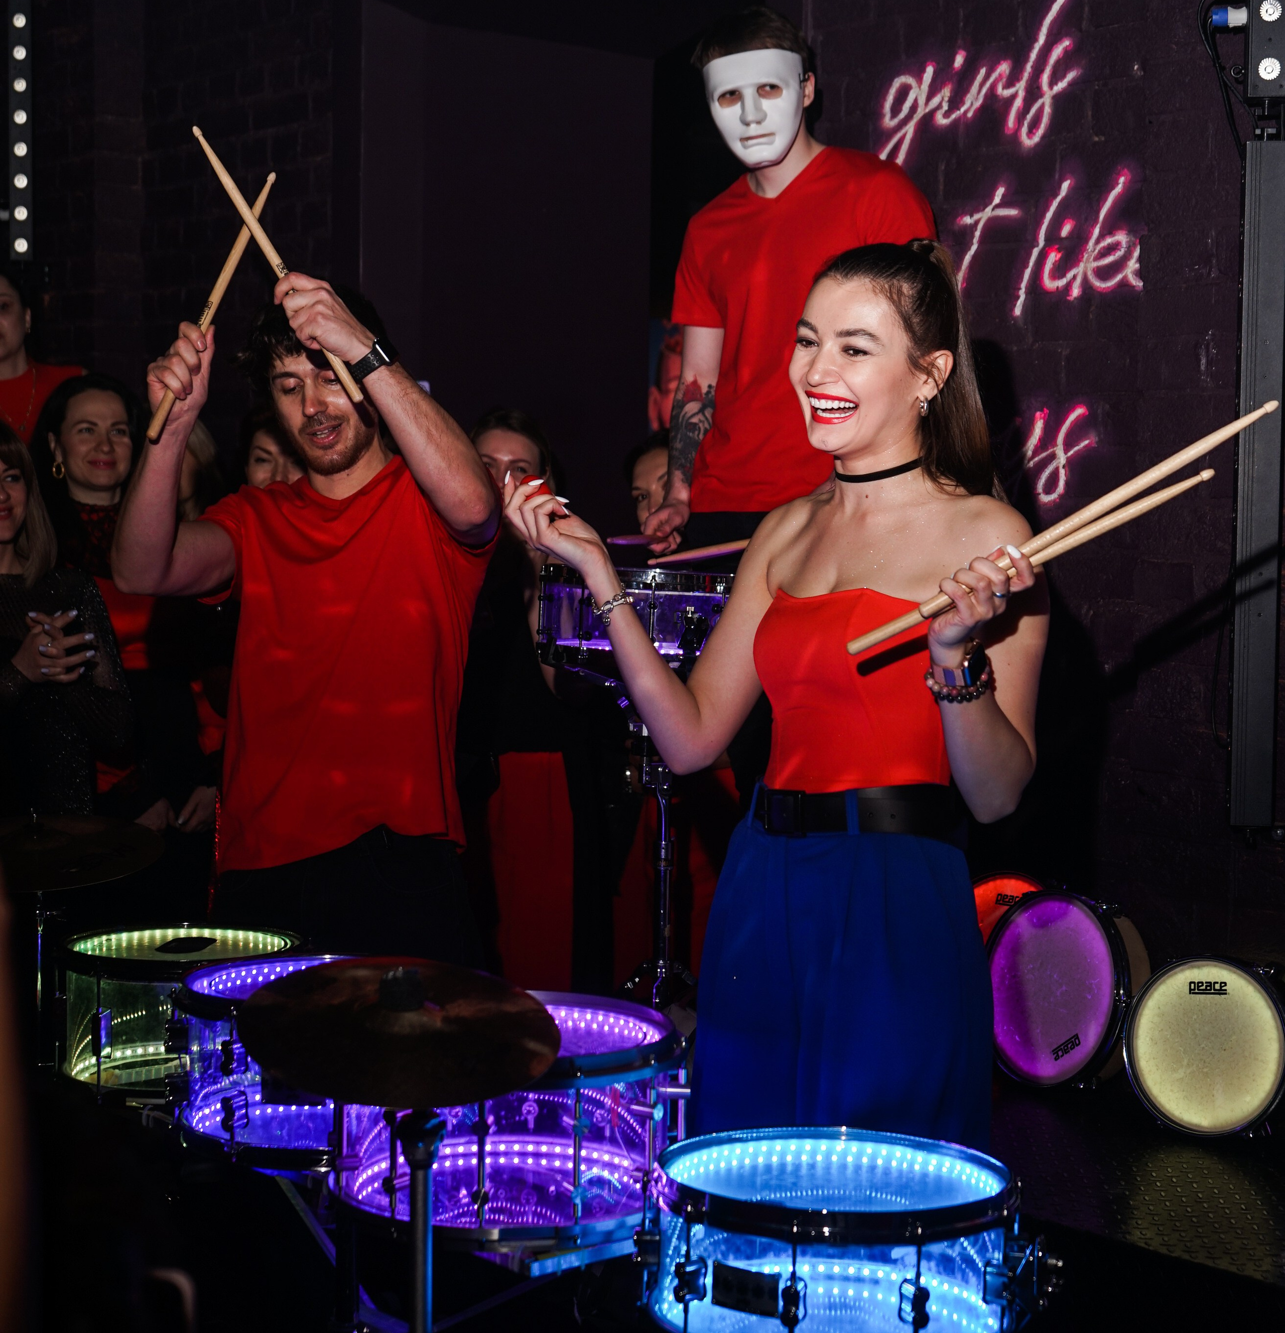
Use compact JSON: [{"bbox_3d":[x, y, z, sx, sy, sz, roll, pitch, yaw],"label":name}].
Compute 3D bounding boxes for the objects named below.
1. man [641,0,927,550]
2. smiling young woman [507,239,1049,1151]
[{"bbox_3d":[0.228,-0.235,4.207,0.520,1.820,0.400,2,4,27],"label":"man"},{"bbox_3d":[0.162,0.319,2.910,0.620,1.651,0.420,3,5,38],"label":"smiling young woman"}]

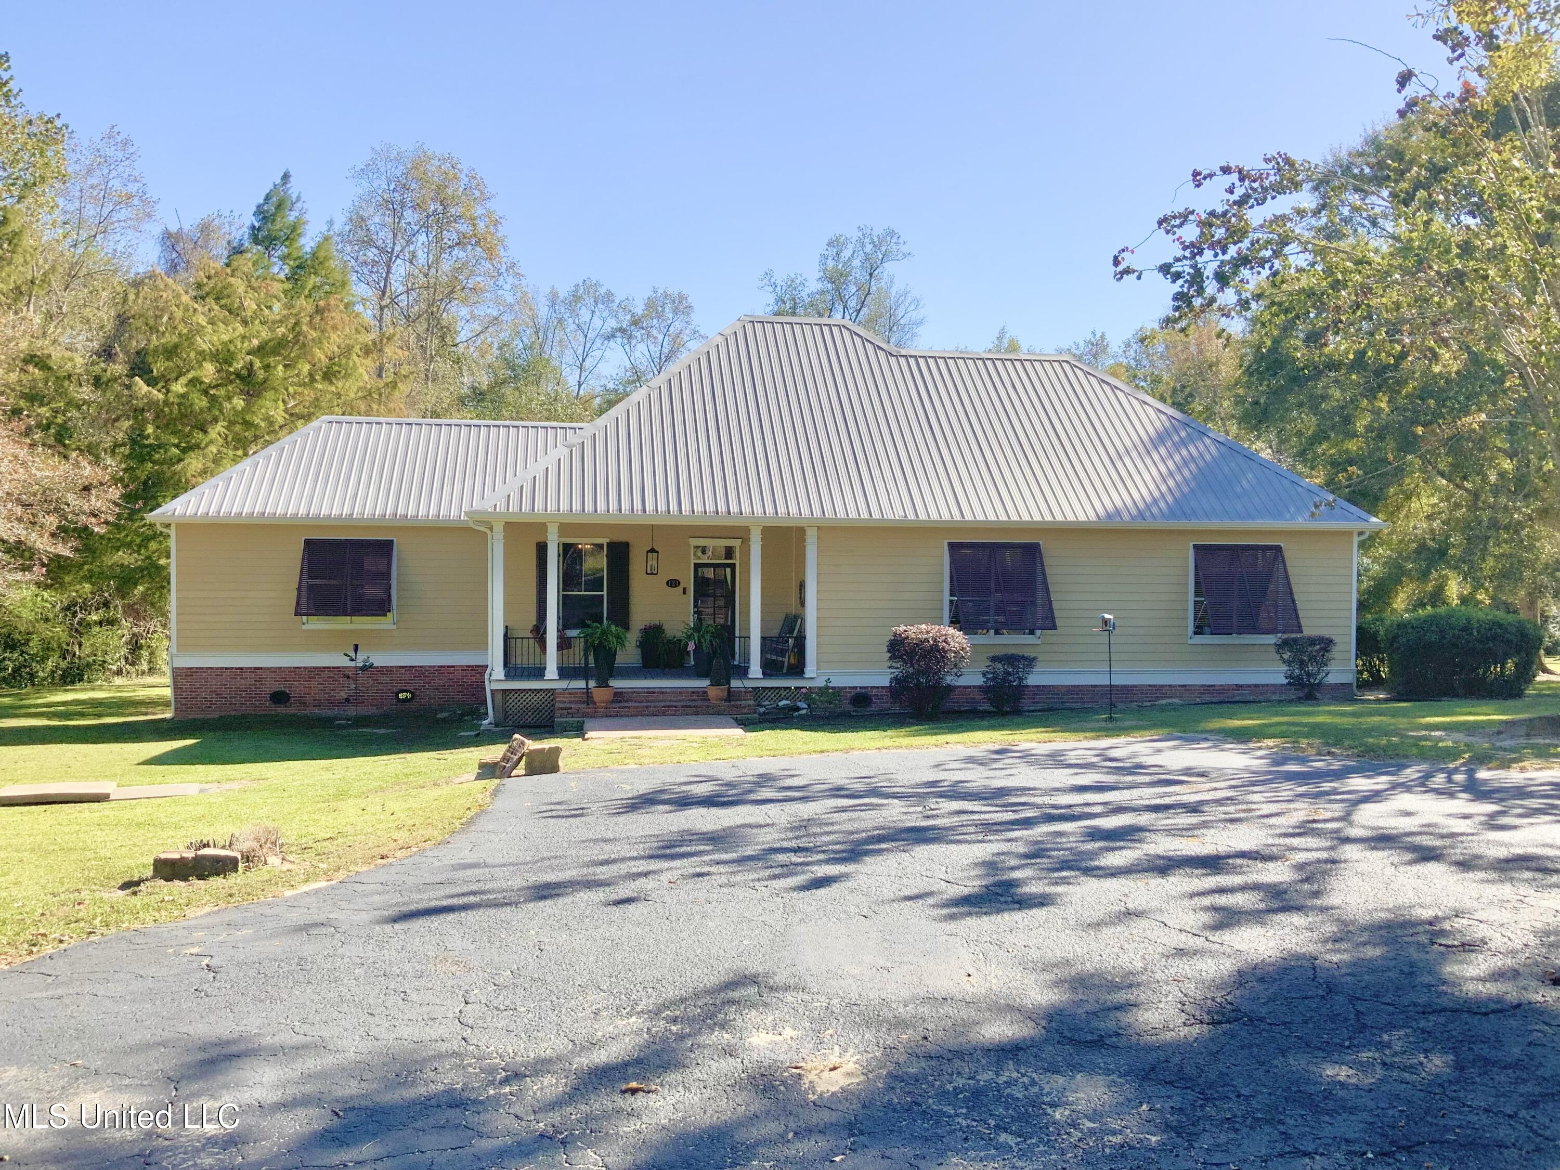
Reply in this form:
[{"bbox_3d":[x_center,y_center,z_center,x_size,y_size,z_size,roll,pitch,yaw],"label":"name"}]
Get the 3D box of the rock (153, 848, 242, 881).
[{"bbox_3d":[-4.722,2.261,10.600,0.640,0.180,0.250,0,1,-20],"label":"rock"}]

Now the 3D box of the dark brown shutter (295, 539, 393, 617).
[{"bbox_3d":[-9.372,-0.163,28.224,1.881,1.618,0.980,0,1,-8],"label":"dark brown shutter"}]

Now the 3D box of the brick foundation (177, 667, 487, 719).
[{"bbox_3d":[-9.860,2.334,28.831,6.659,1.104,0.250,0,1,-8],"label":"brick foundation"}]

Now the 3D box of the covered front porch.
[{"bbox_3d":[-2.527,0.370,26.194,6.311,3.140,2.750,0,1,-8],"label":"covered front porch"}]

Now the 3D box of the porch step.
[{"bbox_3d":[-2.327,2.235,24.709,3.728,0.460,0.700,0,1,-8],"label":"porch step"}]

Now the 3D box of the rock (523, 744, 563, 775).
[{"bbox_3d":[-2.857,2.098,15.750,0.410,0.325,0.220,0,1,-20],"label":"rock"}]

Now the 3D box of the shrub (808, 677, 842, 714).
[{"bbox_3d":[0.849,2.117,24.950,0.700,0.730,0.600,0,1,-7],"label":"shrub"}]

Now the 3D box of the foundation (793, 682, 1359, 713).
[{"bbox_3d":[6.217,2.244,26.366,11.409,0.522,0.250,0,1,-8],"label":"foundation"}]

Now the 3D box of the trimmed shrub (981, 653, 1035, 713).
[{"bbox_3d":[4.323,1.861,24.800,1.000,1.150,1.000,0,1,-7],"label":"trimmed shrub"}]

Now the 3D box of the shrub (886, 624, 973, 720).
[{"bbox_3d":[2.854,1.642,24.878,1.620,1.755,1.440,0,1,-8],"label":"shrub"}]

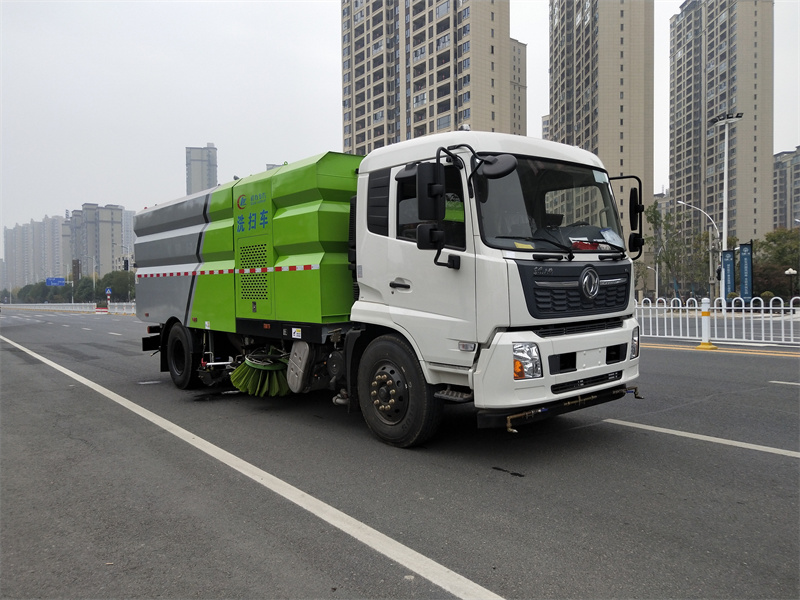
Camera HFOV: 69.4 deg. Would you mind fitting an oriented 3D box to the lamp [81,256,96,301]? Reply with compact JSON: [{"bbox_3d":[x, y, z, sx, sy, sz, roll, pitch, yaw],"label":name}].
[{"bbox_3d":[-71.809,-4.262,133.319,2.600,11.600,0.350,-2,2,-38],"label":"lamp"}]

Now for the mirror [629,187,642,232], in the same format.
[{"bbox_3d":[2.405,-0.924,5.900,0.120,0.440,0.200,0,1,27],"label":"mirror"}]

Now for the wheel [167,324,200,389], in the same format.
[{"bbox_3d":[-3.152,0.837,8.643,0.300,1.000,1.000,-2,2,-41],"label":"wheel"}]

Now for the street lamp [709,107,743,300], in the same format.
[{"bbox_3d":[16.695,-4.416,29.500,0.700,10.400,1.700,-2,2,-38],"label":"street lamp"}]

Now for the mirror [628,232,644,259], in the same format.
[{"bbox_3d":[2.405,-0.577,5.900,0.140,0.220,0.200,0,1,27],"label":"mirror"}]

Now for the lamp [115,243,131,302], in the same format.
[{"bbox_3d":[-50.207,-4.259,104.319,2.600,11.600,0.350,-2,2,-38],"label":"lamp"}]

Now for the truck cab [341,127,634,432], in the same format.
[{"bbox_3d":[1.013,-0.240,5.470,2.500,2.520,1.880,-2,2,-41],"label":"truck cab"}]

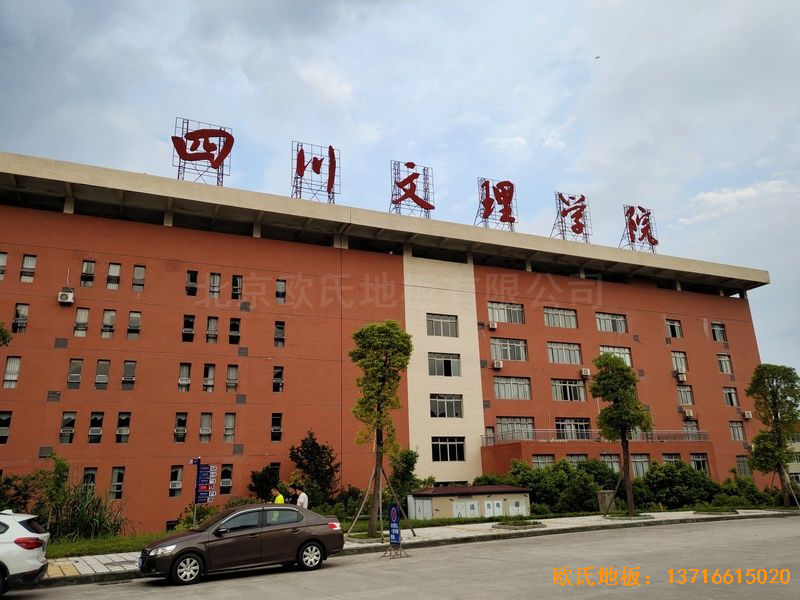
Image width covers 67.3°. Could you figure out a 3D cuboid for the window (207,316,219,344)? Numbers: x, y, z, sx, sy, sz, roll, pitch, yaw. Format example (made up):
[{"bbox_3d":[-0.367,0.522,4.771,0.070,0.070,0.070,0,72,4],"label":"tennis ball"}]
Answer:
[{"bbox_3d":[-13.424,2.166,43.108,0.732,1.941,0.150,6,-19,-22],"label":"window"}]

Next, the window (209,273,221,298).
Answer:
[{"bbox_3d":[-14.491,-1.107,47.170,0.770,2.051,0.200,5,-18,-22],"label":"window"}]

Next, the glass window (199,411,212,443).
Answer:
[{"bbox_3d":[-13.820,9.115,42.892,0.739,2.049,0.180,5,-18,-23],"label":"glass window"}]

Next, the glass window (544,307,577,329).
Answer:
[{"bbox_3d":[14.441,1.685,53.987,3.603,1.818,0.150,5,-19,-23],"label":"glass window"}]

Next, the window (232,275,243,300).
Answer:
[{"bbox_3d":[-12.923,-0.995,47.817,0.770,2.051,0.200,5,-18,-22],"label":"window"}]

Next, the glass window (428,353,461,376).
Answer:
[{"bbox_3d":[3.885,5.629,51.956,3.054,1.979,0.180,5,-18,-23],"label":"glass window"}]

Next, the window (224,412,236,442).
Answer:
[{"bbox_3d":[-12.305,9.236,43.533,0.730,2.023,0.180,5,-18,-23],"label":"window"}]

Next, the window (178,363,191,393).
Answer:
[{"bbox_3d":[-15.472,5.599,43.275,0.735,2.045,0.180,5,-18,-23],"label":"window"}]

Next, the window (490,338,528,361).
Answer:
[{"bbox_3d":[9.632,4.347,52.662,3.762,1.907,0.160,5,-18,-22],"label":"window"}]

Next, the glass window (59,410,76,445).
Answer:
[{"bbox_3d":[-21.797,8.406,39.538,0.741,2.014,0.180,5,-18,-23],"label":"glass window"}]

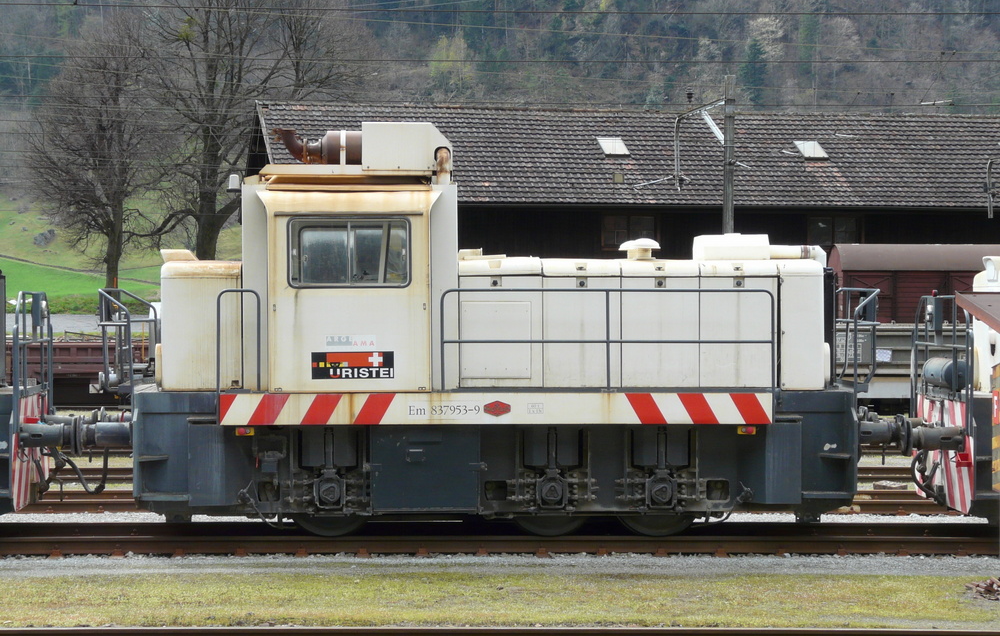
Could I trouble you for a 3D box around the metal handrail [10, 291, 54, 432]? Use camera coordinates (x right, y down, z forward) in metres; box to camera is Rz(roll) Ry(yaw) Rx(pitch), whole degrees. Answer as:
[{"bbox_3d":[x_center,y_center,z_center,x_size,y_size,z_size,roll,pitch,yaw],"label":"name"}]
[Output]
[{"bbox_3d":[-4.754,0.420,22.700,0.200,1.360,2.300,0,0,-3],"label":"metal handrail"}]

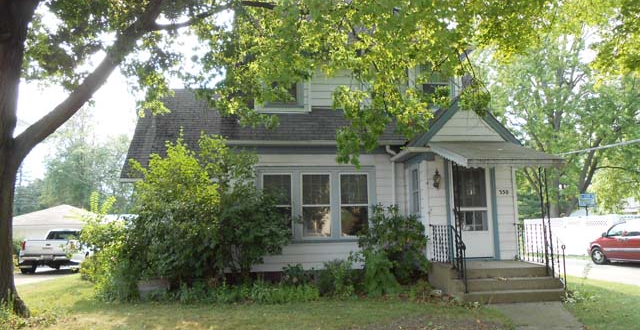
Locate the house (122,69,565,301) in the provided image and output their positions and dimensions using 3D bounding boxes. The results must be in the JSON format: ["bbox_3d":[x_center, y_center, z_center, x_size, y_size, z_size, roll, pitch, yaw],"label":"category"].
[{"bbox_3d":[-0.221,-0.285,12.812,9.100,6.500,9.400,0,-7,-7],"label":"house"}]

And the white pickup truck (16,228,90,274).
[{"bbox_3d":[-11.200,3.730,21.300,1.950,1.800,5.500,1,-7,-15],"label":"white pickup truck"}]

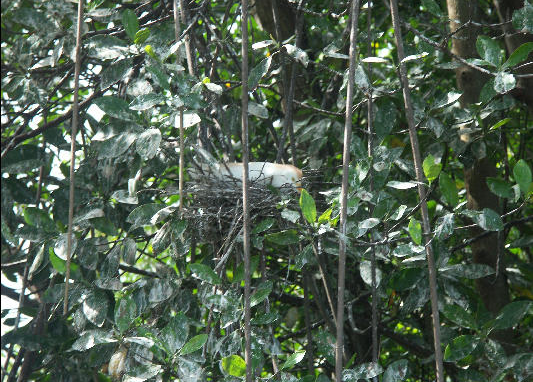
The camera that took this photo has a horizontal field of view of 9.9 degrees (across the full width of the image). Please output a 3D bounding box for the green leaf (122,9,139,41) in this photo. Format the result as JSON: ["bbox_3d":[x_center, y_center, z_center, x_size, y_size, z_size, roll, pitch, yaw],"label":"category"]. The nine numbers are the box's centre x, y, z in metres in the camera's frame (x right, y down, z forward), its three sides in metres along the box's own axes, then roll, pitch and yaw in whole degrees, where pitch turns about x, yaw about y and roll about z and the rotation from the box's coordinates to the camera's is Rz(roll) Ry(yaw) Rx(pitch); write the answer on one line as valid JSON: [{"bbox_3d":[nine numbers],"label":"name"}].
[{"bbox_3d":[-0.417,-0.508,9.400,0.049,0.108,0.025,-3,-10,0],"label":"green leaf"}]

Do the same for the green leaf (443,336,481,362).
[{"bbox_3d":[0.643,0.514,10.000,0.134,0.073,0.022,-33,-27,-9],"label":"green leaf"}]

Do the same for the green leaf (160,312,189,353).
[{"bbox_3d":[-0.270,0.415,9.000,0.076,0.133,0.030,12,-15,0],"label":"green leaf"}]

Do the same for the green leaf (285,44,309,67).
[{"bbox_3d":[0.100,-0.449,10.200,0.050,0.103,0.022,-36,-15,-42],"label":"green leaf"}]

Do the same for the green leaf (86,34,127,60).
[{"bbox_3d":[-0.482,-0.435,9.300,0.131,0.073,0.030,5,-25,0],"label":"green leaf"}]

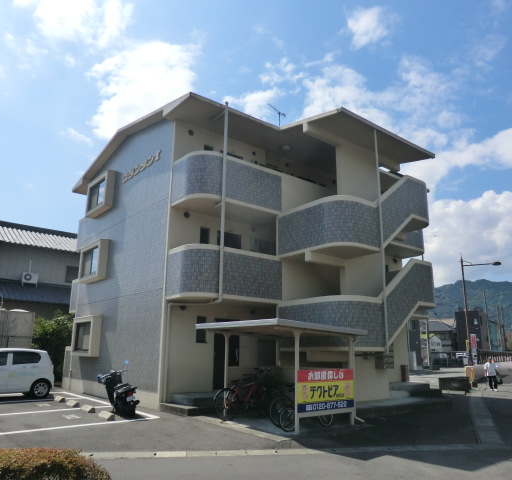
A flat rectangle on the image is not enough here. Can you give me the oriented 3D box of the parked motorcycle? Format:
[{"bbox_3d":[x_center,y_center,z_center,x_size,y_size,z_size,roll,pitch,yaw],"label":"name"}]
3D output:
[{"bbox_3d":[-3.383,3.666,10.985,0.700,1.220,1.750,12,-18,-38],"label":"parked motorcycle"}]

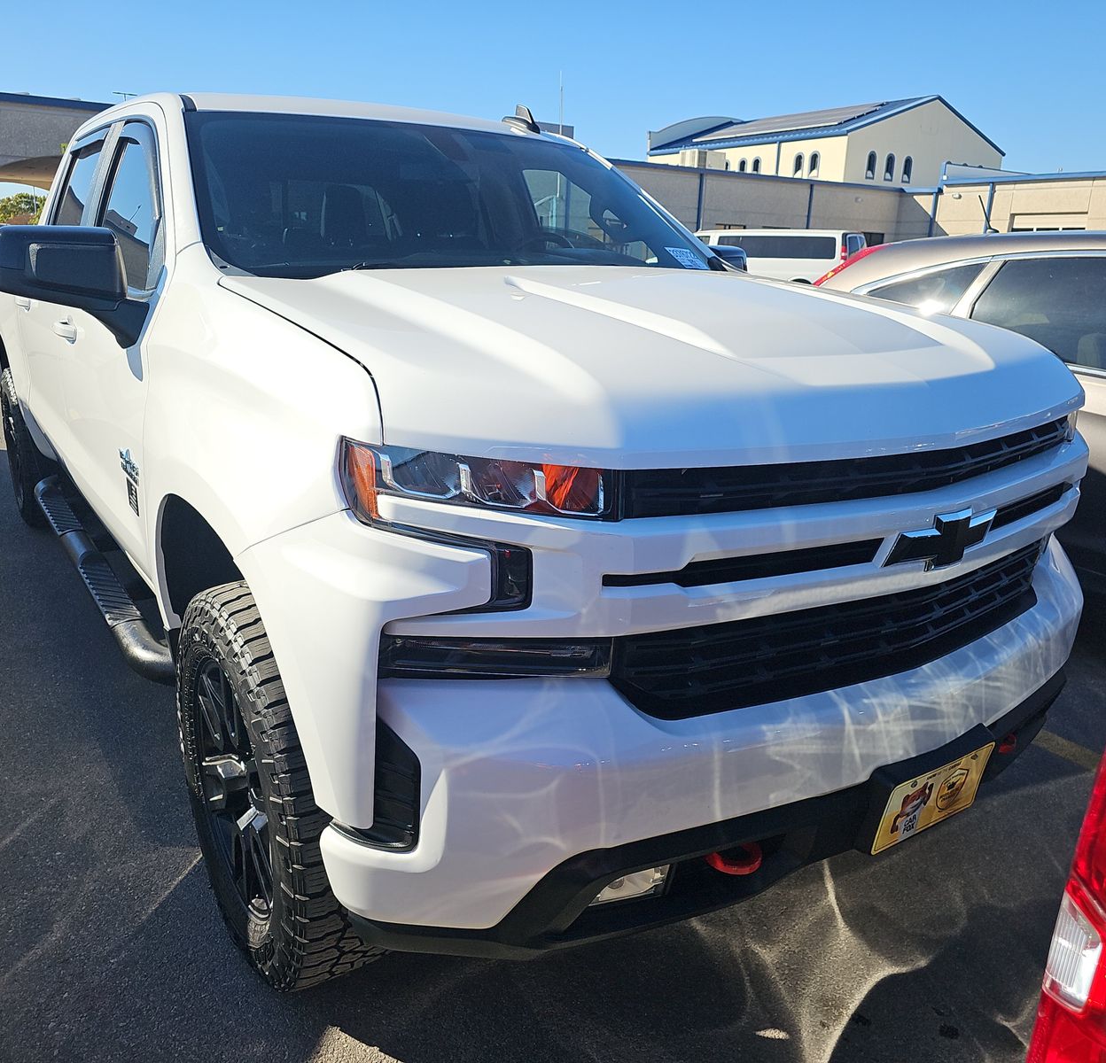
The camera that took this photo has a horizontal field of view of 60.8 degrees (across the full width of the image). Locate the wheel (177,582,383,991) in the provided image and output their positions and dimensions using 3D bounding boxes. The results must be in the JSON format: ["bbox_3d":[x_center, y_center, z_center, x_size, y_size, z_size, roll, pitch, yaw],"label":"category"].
[{"bbox_3d":[-0.557,0.517,2.036,0.280,0.840,0.840,-9,21,-34],"label":"wheel"}]

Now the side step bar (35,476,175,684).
[{"bbox_3d":[-1.571,0.107,3.307,0.208,0.120,2.050,-9,21,-34],"label":"side step bar"}]

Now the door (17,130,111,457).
[{"bbox_3d":[-1.817,-0.847,3.507,0.230,1.200,1.050,-9,21,-34],"label":"door"}]

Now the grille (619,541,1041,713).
[{"bbox_3d":[0.631,0.170,1.773,1.240,0.200,0.160,-9,20,-33],"label":"grille"}]

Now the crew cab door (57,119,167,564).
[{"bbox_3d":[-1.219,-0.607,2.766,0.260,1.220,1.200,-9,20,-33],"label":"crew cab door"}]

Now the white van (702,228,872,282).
[{"bbox_3d":[5.475,-7.078,25.544,5.800,2.090,2.000,14,20,36],"label":"white van"}]

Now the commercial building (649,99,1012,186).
[{"bbox_3d":[18.664,-23.885,67.372,16.228,11.354,18.068,-9,20,-33],"label":"commercial building"}]

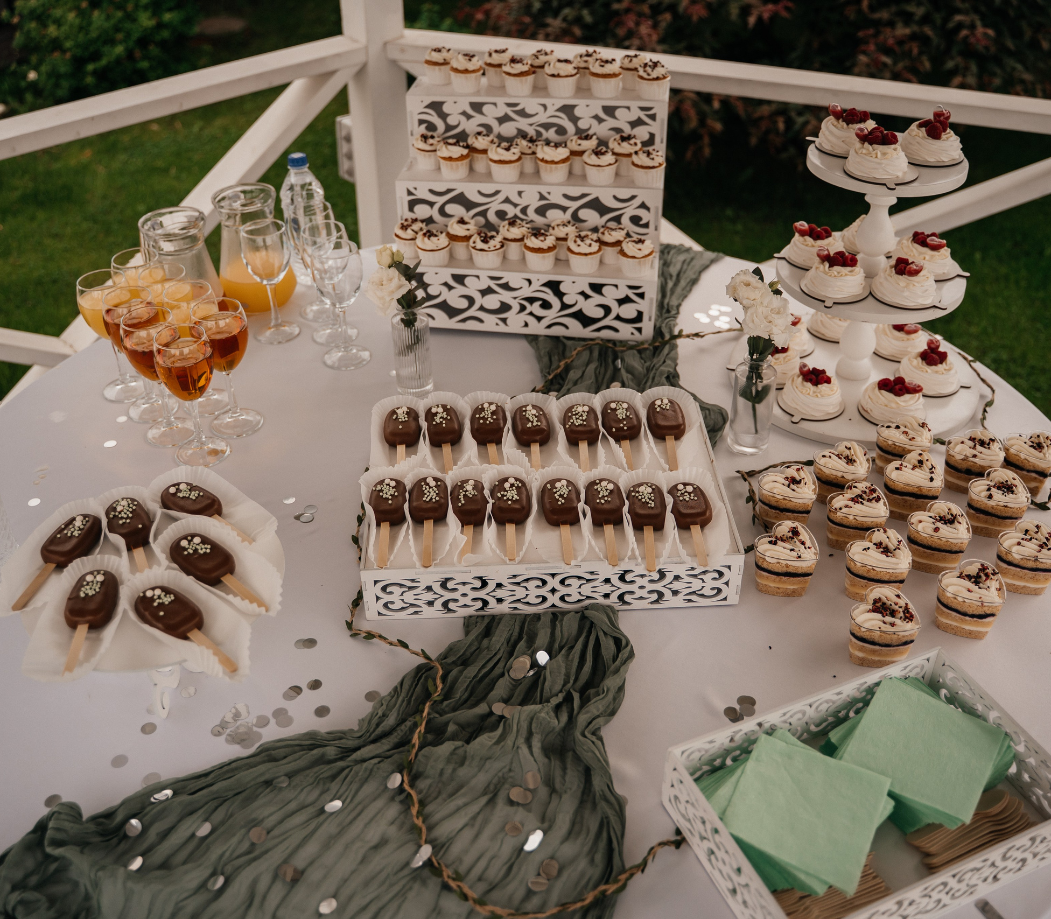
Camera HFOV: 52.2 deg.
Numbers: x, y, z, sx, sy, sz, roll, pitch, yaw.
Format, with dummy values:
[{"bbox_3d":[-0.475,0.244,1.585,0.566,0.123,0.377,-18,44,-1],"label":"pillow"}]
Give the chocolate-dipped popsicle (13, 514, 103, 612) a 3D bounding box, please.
[{"bbox_3d":[-0.478,0.105,1.095,0.044,0.022,0.146,8,36,12],"label":"chocolate-dipped popsicle"}]

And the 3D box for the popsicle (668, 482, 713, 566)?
[{"bbox_3d":[0.200,0.075,1.260,0.049,0.025,0.158,-1,36,0],"label":"popsicle"}]

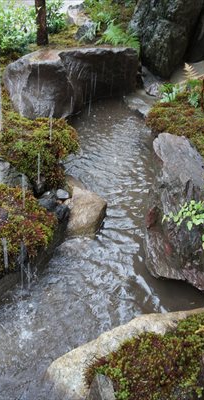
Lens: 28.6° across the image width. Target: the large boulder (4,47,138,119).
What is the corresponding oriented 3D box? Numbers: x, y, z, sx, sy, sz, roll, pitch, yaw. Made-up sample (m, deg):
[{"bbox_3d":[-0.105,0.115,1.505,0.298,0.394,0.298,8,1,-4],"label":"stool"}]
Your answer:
[{"bbox_3d":[-0.320,-1.440,4.824,1.520,0.680,0.800,-14,35,-20],"label":"large boulder"}]

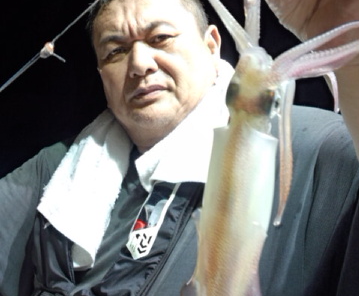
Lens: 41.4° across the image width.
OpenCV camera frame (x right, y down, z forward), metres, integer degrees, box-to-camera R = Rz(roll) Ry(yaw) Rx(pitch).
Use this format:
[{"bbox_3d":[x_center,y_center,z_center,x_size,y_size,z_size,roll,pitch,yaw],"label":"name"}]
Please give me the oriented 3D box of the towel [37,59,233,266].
[{"bbox_3d":[-0.030,0.004,0.700,0.275,0.300,0.230,6,5,19],"label":"towel"}]

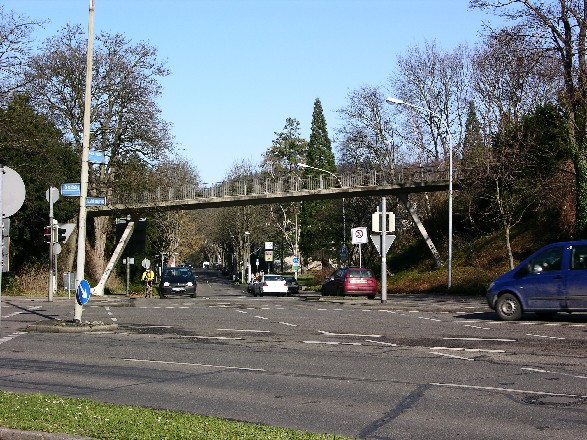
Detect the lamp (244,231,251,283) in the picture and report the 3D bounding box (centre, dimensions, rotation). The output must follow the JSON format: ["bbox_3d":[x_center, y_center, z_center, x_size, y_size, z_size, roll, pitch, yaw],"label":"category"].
[{"bbox_3d":[-4.845,3.950,125.000,0.650,5.450,0.300,0,-2,-5],"label":"lamp"}]

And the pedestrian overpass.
[{"bbox_3d":[-1.418,0.709,76.500,24.300,8.200,3.000,0,-2,-1],"label":"pedestrian overpass"}]

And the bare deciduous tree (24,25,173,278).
[{"bbox_3d":[-14.459,-5.042,88.000,11.000,19.100,10.600,0,-2,0],"label":"bare deciduous tree"}]

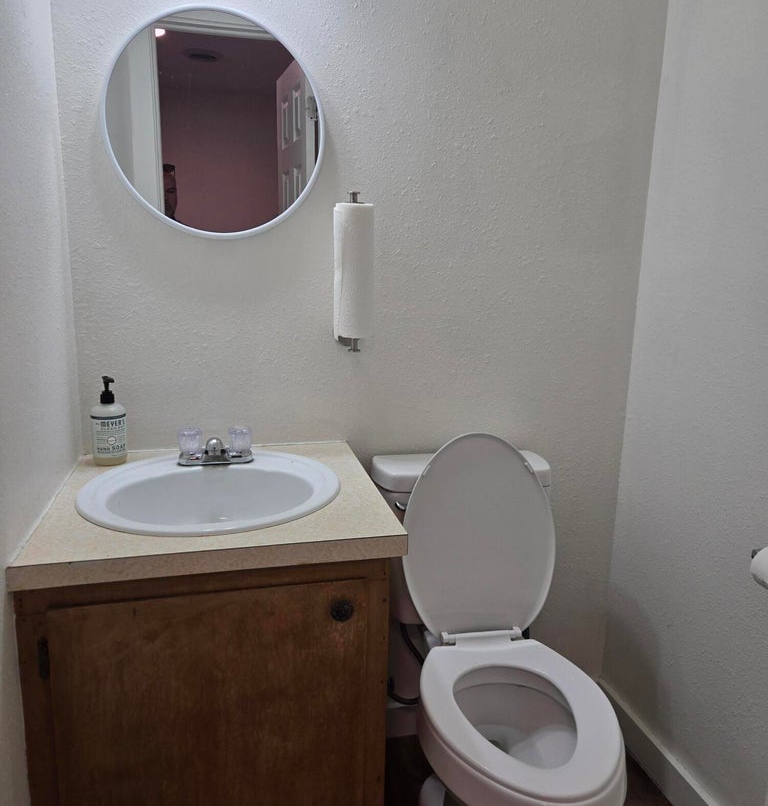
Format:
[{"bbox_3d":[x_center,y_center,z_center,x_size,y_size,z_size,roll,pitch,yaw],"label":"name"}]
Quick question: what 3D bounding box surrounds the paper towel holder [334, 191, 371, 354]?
[{"bbox_3d":[-0.070,-0.286,1.505,0.055,0.342,0.086,-2,12,-13],"label":"paper towel holder"}]

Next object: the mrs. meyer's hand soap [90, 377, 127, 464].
[{"bbox_3d":[-0.580,0.035,1.431,0.069,0.184,0.069,-8,15,-39],"label":"mrs. meyer's hand soap"}]

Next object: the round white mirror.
[{"bbox_3d":[-0.344,-0.571,1.410,0.450,0.453,0.025,-2,12,-13],"label":"round white mirror"}]

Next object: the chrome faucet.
[{"bbox_3d":[-0.348,0.094,1.404,0.158,0.075,0.120,-2,12,-13],"label":"chrome faucet"}]

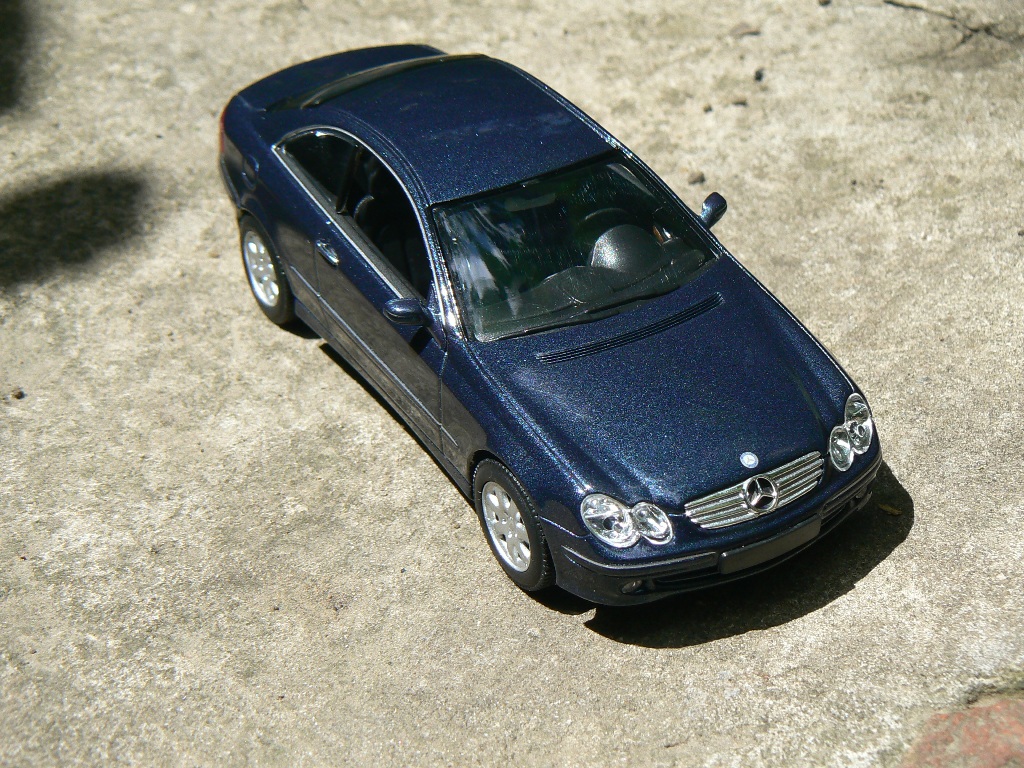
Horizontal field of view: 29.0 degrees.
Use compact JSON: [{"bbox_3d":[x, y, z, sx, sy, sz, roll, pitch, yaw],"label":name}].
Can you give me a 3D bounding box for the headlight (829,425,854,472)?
[{"bbox_3d":[0.081,0.016,0.489,0.007,0.010,0.005,-24,40,-31],"label":"headlight"}]

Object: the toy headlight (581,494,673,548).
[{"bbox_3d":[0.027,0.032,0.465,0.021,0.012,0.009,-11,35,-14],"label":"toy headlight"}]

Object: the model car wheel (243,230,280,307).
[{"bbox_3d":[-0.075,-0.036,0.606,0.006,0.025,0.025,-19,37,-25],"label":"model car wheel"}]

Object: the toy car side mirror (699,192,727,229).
[{"bbox_3d":[0.055,-0.048,0.545,0.010,0.007,0.006,-19,37,-25],"label":"toy car side mirror"}]

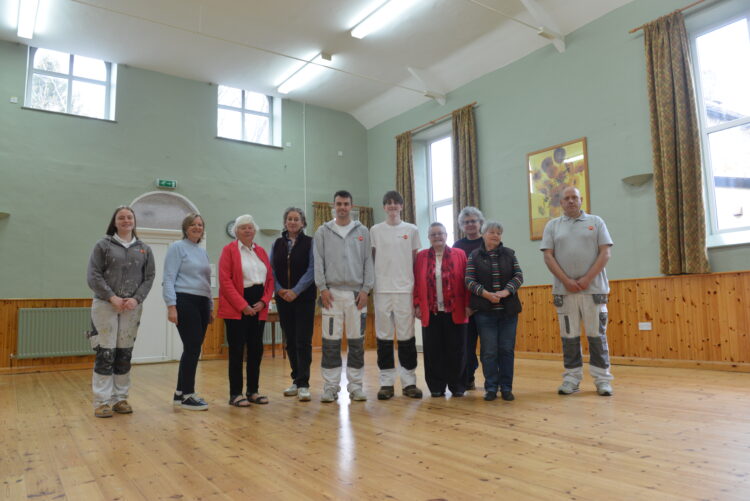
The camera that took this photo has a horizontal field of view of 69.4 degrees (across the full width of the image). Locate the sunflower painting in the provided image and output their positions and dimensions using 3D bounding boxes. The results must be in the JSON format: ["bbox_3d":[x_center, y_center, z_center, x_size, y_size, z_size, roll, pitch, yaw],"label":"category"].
[{"bbox_3d":[2.510,-0.818,7.446,0.045,1.265,0.973,4,-8,-37],"label":"sunflower painting"}]

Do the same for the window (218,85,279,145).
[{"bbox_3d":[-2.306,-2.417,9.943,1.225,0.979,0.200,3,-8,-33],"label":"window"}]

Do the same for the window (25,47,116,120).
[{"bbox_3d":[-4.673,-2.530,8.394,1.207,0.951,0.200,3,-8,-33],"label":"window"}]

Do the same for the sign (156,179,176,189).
[{"bbox_3d":[-3.414,-1.092,8.887,0.309,0.133,0.070,3,-8,-33],"label":"sign"}]

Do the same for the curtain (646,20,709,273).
[{"bbox_3d":[3.392,-1.228,6.179,0.170,3.001,0.513,4,-8,-37],"label":"curtain"}]

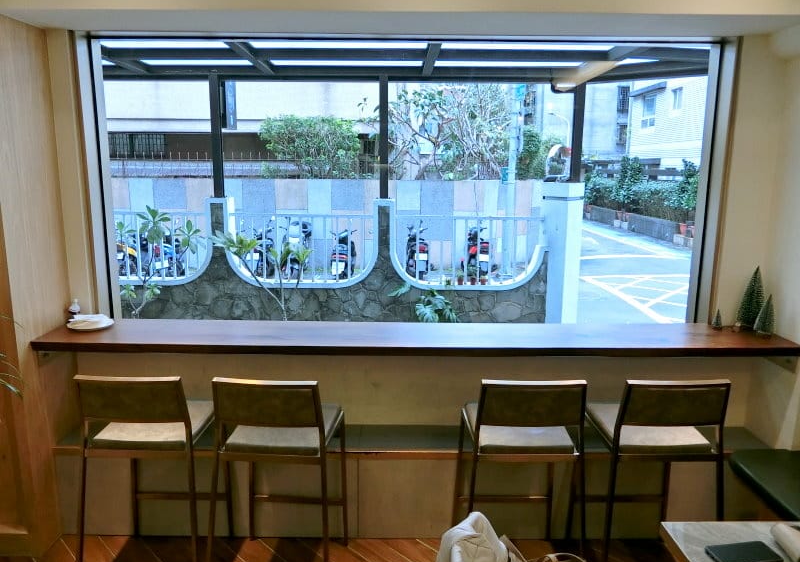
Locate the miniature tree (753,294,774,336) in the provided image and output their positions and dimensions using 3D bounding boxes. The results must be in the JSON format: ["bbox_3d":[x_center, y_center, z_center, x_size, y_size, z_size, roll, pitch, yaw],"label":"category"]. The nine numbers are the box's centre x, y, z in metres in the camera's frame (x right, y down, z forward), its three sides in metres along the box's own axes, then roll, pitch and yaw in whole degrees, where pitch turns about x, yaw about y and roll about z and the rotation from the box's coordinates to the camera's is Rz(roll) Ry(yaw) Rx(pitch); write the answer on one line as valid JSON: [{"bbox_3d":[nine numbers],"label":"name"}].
[{"bbox_3d":[1.651,0.152,2.602,0.100,0.200,0.100,0,10,0],"label":"miniature tree"}]

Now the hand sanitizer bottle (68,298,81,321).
[{"bbox_3d":[-1.531,0.148,2.719,0.054,0.120,0.048,0,10,0],"label":"hand sanitizer bottle"}]

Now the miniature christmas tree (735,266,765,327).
[{"bbox_3d":[1.672,0.083,2.707,0.137,0.300,0.137,0,10,0],"label":"miniature christmas tree"}]

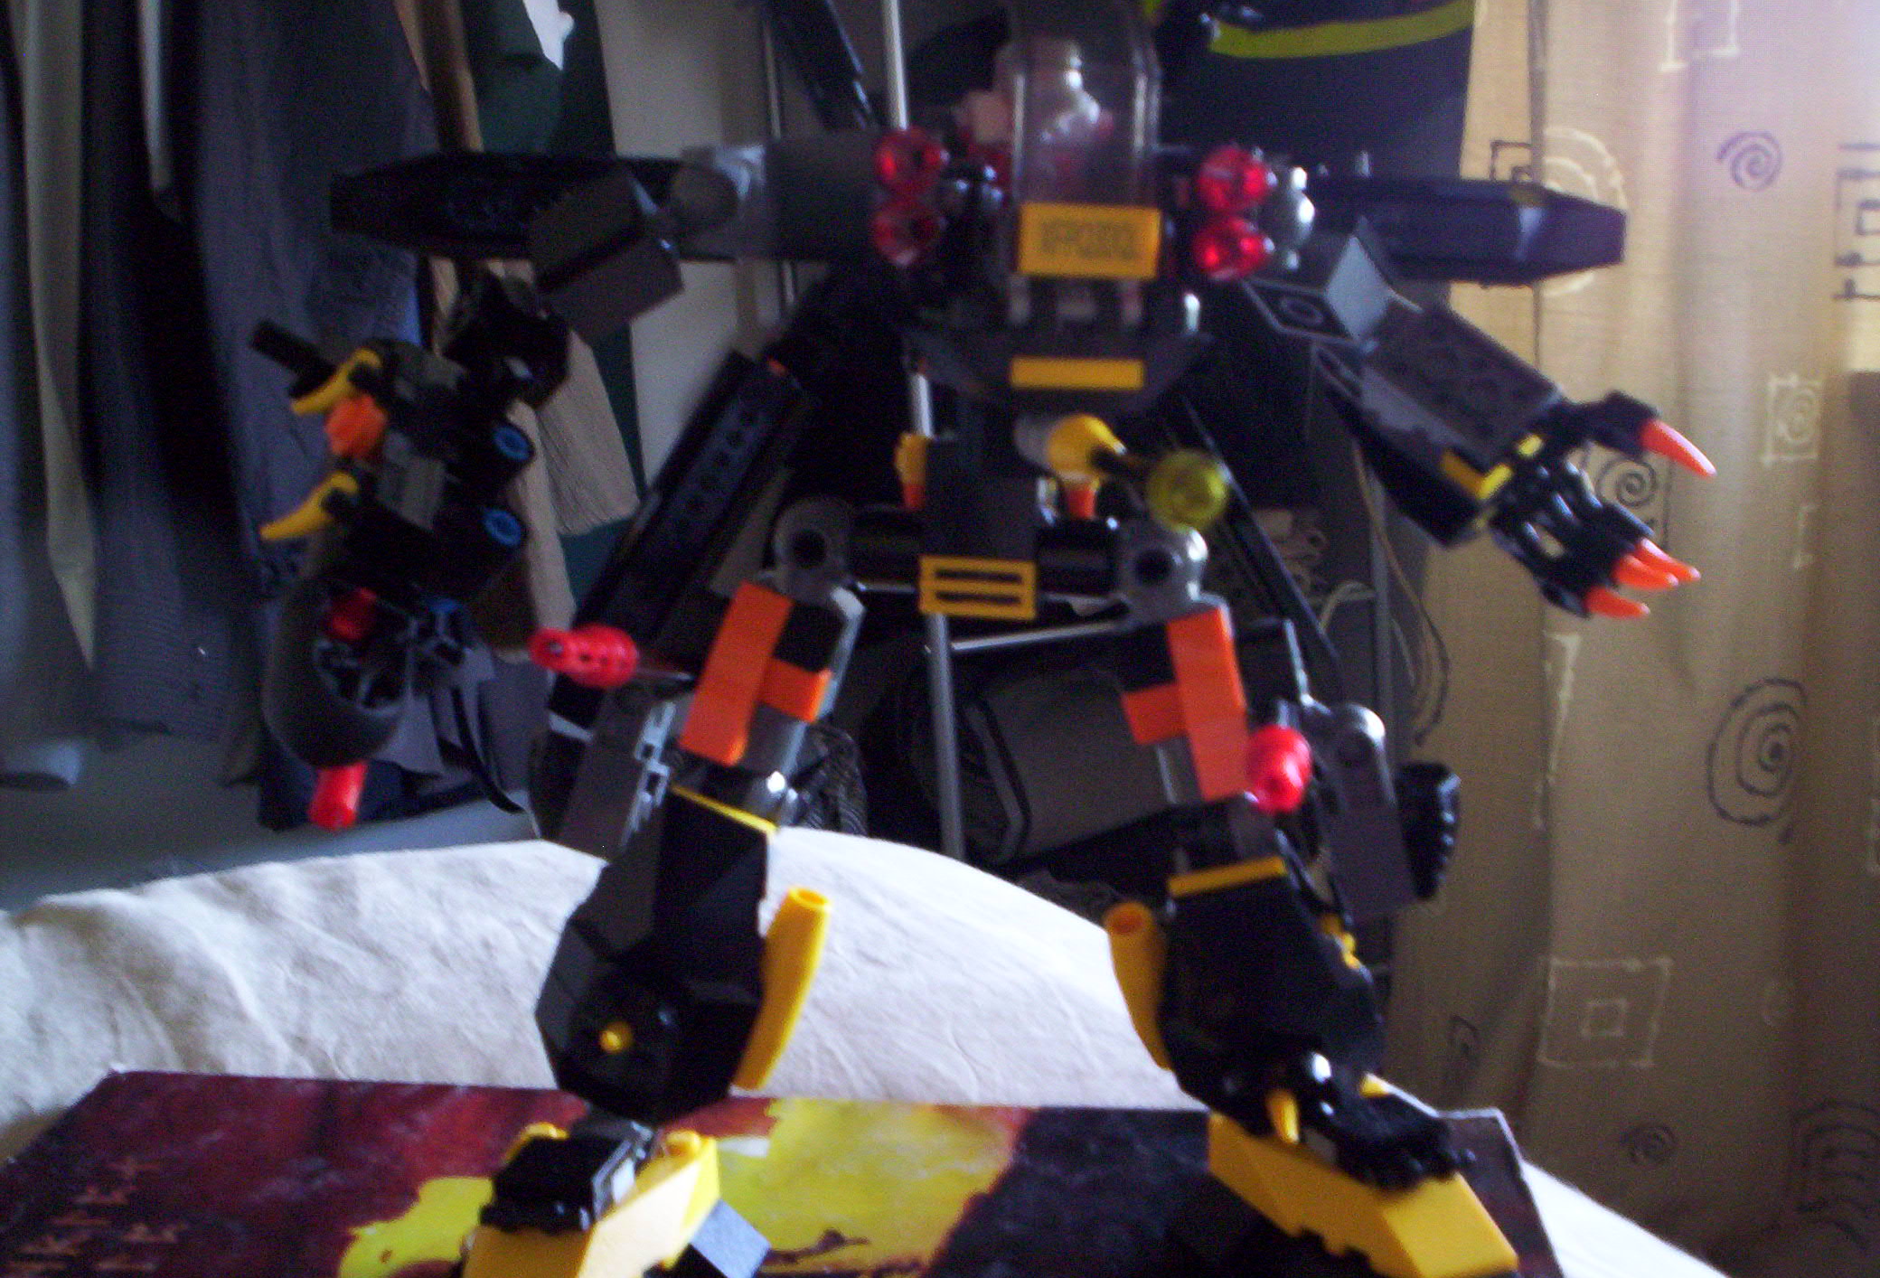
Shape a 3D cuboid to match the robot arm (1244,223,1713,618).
[{"bbox_3d":[0.066,-0.028,0.252,0.061,0.028,0.024,36,3,21],"label":"robot arm"}]

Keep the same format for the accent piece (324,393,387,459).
[{"bbox_3d":[-0.077,-0.028,0.264,0.008,0.008,0.008,-5,13,-5],"label":"accent piece"}]

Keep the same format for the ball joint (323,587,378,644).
[{"bbox_3d":[-0.079,-0.003,0.268,0.007,0.007,0.007,-5,13,-5],"label":"ball joint"}]

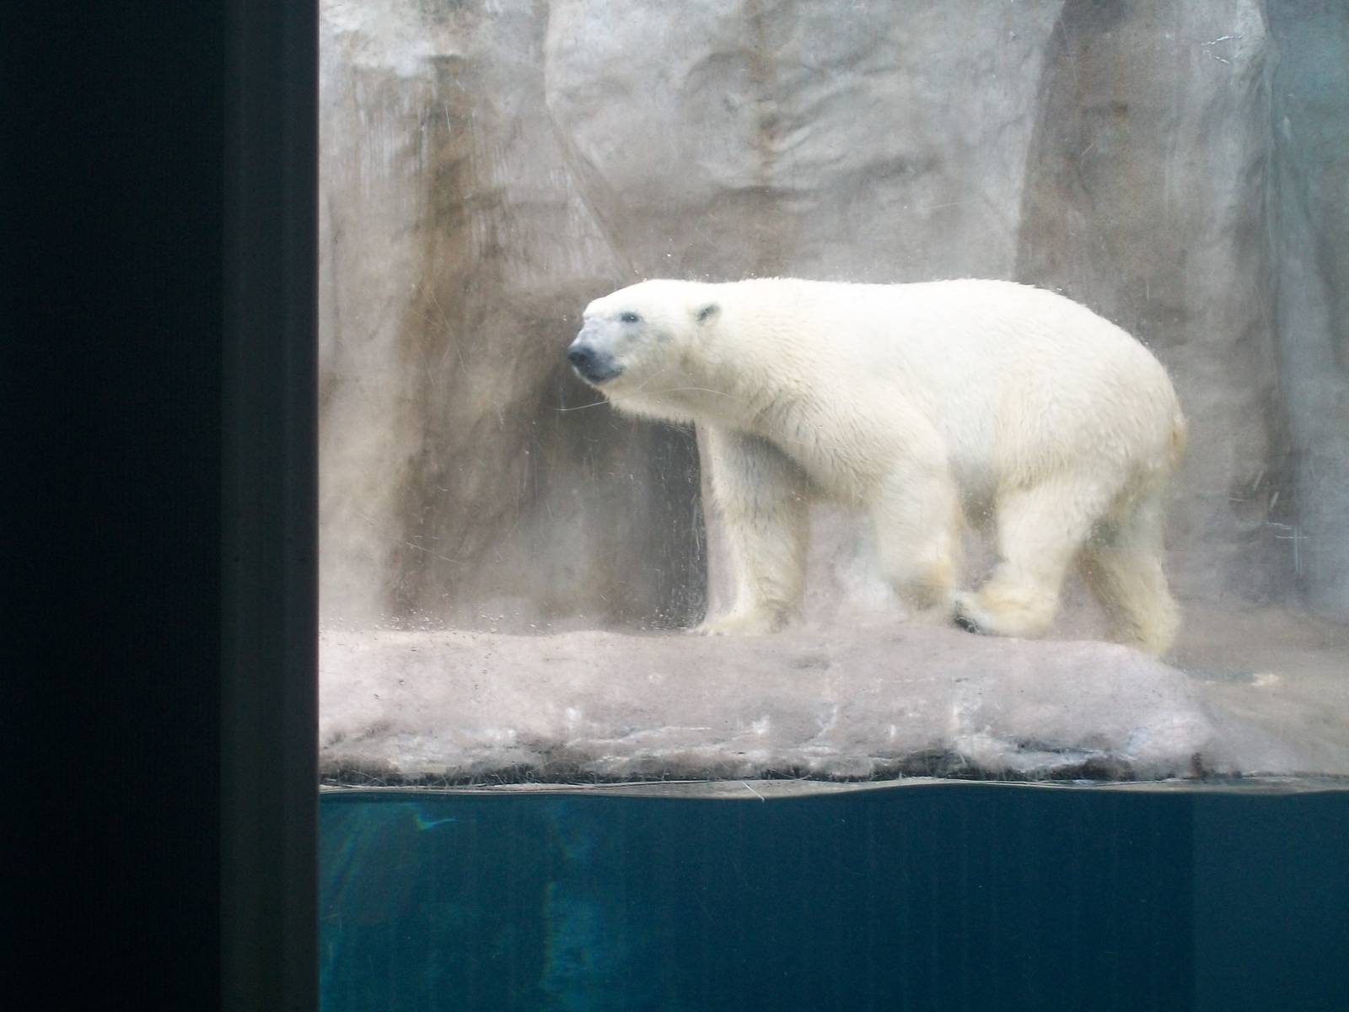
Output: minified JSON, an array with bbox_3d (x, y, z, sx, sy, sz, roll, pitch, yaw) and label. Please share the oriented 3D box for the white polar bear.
[{"bbox_3d":[0.673,-0.132,11.300,2.030,1.250,0.750,1,-5,-8],"label":"white polar bear"}]

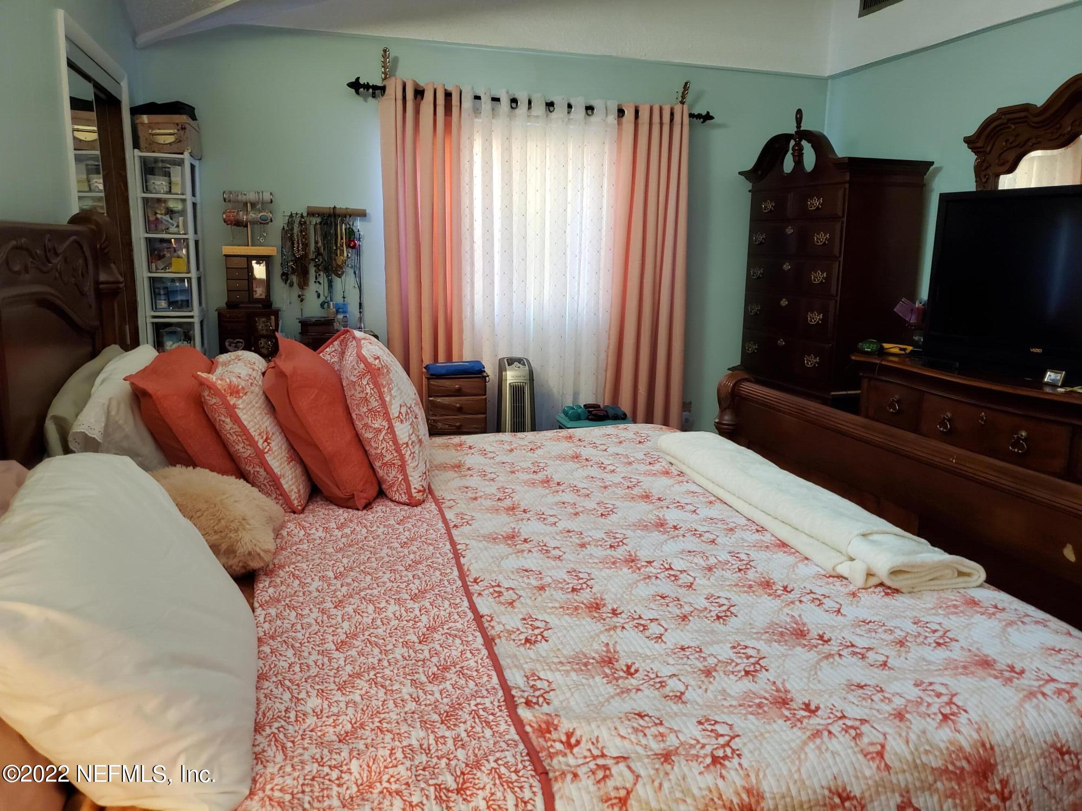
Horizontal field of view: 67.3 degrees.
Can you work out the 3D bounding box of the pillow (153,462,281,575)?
[{"bbox_3d":[-0.801,0.243,1.893,0.400,0.160,0.410,7,22,-20],"label":"pillow"}]

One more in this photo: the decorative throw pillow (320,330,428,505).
[{"bbox_3d":[-0.498,0.000,2.446,0.180,0.480,0.570,-19,16,-12],"label":"decorative throw pillow"}]

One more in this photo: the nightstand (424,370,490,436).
[{"bbox_3d":[-0.454,0.210,4.300,0.300,0.760,0.280,-2,12,-16],"label":"nightstand"}]

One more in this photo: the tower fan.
[{"bbox_3d":[-0.134,0.150,4.385,0.215,0.850,0.210,-2,12,-16],"label":"tower fan"}]

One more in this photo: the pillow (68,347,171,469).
[{"bbox_3d":[-1.104,0.051,2.316,0.160,0.460,0.640,-37,19,-7],"label":"pillow"}]

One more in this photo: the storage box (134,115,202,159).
[{"bbox_3d":[-1.736,-1.243,3.768,0.215,0.160,0.340,-2,12,-16],"label":"storage box"}]

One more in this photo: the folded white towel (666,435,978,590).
[{"bbox_3d":[0.659,0.242,2.355,0.300,0.080,1.280,-1,11,-13],"label":"folded white towel"}]

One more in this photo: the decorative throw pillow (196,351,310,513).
[{"bbox_3d":[-0.820,0.050,2.359,0.170,0.460,0.580,-32,18,-9],"label":"decorative throw pillow"}]

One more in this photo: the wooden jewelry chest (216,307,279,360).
[{"bbox_3d":[-1.455,-0.308,4.063,0.285,0.370,0.210,-2,12,-16],"label":"wooden jewelry chest"}]

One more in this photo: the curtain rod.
[{"bbox_3d":[0.015,-1.605,4.308,2.000,0.090,0.095,-1,11,-17],"label":"curtain rod"}]

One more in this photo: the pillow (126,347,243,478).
[{"bbox_3d":[-0.982,0.054,2.343,0.170,0.460,0.610,-33,18,-8],"label":"pillow"}]

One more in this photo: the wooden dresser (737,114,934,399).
[{"bbox_3d":[1.521,-0.491,4.510,0.500,2.150,0.980,-2,12,-16],"label":"wooden dresser"}]

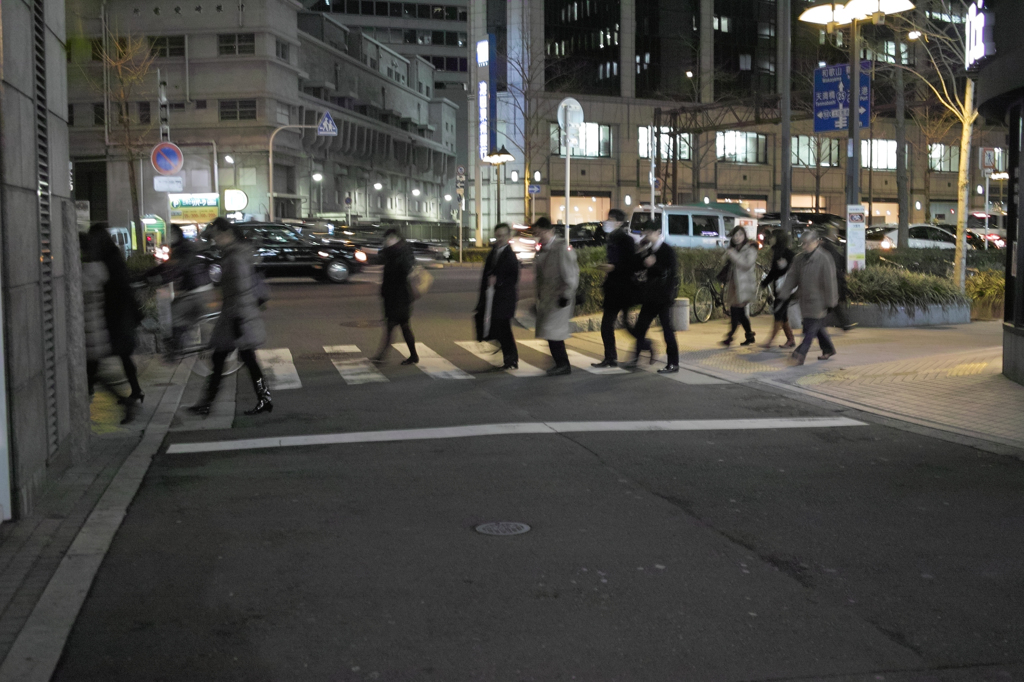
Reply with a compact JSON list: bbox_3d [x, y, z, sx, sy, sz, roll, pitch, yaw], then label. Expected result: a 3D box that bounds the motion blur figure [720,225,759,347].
[{"bbox_3d":[3.012,-0.720,15.400,0.470,1.580,0.480,-3,6,-30],"label":"motion blur figure"}]

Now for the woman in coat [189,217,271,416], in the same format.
[{"bbox_3d":[-2.354,-0.205,9.750,0.630,1.650,0.500,-1,5,-13],"label":"woman in coat"}]

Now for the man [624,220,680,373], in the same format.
[{"bbox_3d":[1.568,-0.500,13.100,0.580,1.690,0.500,-2,5,-18],"label":"man"}]

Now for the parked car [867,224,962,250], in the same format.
[{"bbox_3d":[13.259,-3.121,38.500,4.450,1.480,1.730,-3,6,-30],"label":"parked car"}]

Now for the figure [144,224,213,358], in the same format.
[{"bbox_3d":[-3.484,-0.510,12.000,0.750,1.420,0.500,-3,6,-30],"label":"figure"}]

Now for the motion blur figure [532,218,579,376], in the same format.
[{"bbox_3d":[0.478,-0.489,12.800,0.440,1.690,0.500,-1,5,-12],"label":"motion blur figure"}]

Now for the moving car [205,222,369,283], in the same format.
[{"bbox_3d":[-6.024,-2.192,29.200,4.700,1.490,1.720,0,5,6],"label":"moving car"}]

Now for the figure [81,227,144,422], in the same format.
[{"bbox_3d":[-3.444,-0.195,10.100,0.520,1.640,0.480,-2,5,-15],"label":"figure"}]

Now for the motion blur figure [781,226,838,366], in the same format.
[{"bbox_3d":[3.547,-0.525,13.900,0.620,1.620,0.500,-2,5,-20],"label":"motion blur figure"}]

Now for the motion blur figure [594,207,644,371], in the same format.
[{"bbox_3d":[1.199,-0.602,13.250,0.520,1.770,0.500,-2,5,-18],"label":"motion blur figure"}]

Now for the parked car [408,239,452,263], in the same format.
[{"bbox_3d":[-4.467,-3.911,48.000,4.500,1.430,1.720,-3,6,-23],"label":"parked car"}]

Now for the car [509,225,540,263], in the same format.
[{"bbox_3d":[0.591,-4.342,53.000,1.700,1.520,4.500,0,5,7],"label":"car"}]

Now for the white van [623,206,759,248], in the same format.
[{"bbox_3d":[5.023,-2.640,31.400,3.650,1.870,1.530,-3,6,-29],"label":"white van"}]

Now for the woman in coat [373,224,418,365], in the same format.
[{"bbox_3d":[-1.382,-0.538,13.950,0.500,1.610,0.480,-2,5,-15],"label":"woman in coat"}]

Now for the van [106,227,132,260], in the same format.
[{"bbox_3d":[-17.563,-3.967,50.000,1.700,1.950,4.400,0,5,9],"label":"van"}]

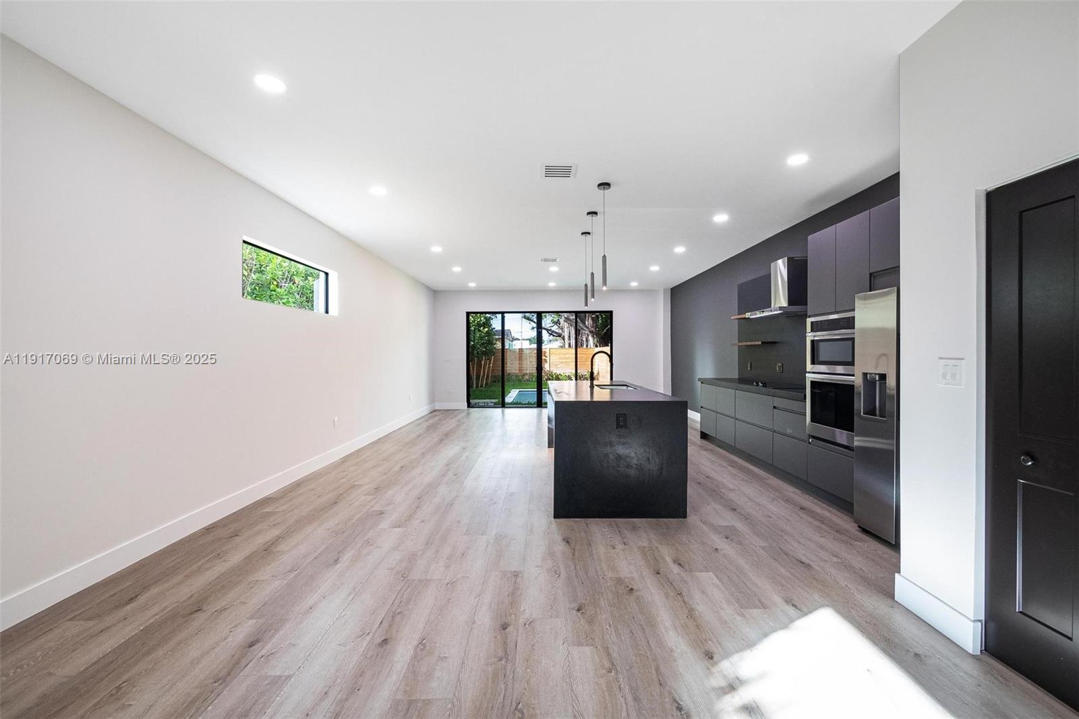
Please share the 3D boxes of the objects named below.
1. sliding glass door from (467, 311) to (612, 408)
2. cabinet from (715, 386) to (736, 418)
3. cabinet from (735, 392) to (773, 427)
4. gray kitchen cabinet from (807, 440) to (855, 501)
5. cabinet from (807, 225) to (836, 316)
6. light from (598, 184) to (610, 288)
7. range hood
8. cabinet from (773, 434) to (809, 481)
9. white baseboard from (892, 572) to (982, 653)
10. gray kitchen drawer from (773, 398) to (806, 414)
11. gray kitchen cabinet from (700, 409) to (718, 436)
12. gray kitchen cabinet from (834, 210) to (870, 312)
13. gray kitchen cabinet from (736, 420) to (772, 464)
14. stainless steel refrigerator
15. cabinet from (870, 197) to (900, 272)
[{"bbox_3d":[0.005,0.013,10.211,3.536,2.350,0.140,0,1,0],"label":"sliding glass door"},{"bbox_3d":[2.788,0.565,5.654,0.570,0.362,0.600,0,1,0],"label":"cabinet"},{"bbox_3d":[2.786,0.574,4.917,0.570,0.360,0.855,0,1,0],"label":"cabinet"},{"bbox_3d":[2.783,0.962,3.552,0.570,0.362,0.715,0,1,0],"label":"gray kitchen cabinet"},{"bbox_3d":[2.780,-0.773,3.709,0.570,0.725,0.365,0,1,0],"label":"cabinet"},{"bbox_3d":[0.585,-1.109,3.802,0.117,0.952,0.117,0,1,0],"label":"light"},{"bbox_3d":[2.908,-0.858,5.024,0.485,0.661,0.763,0,1,0],"label":"range hood"},{"bbox_3d":[2.849,0.972,4.289,0.580,0.351,0.591,0,1,0],"label":"cabinet"},{"bbox_3d":[1.929,1.228,2.054,0.030,0.143,0.408,0,1,0],"label":"white baseboard"},{"bbox_3d":[2.784,0.453,4.203,0.570,0.100,0.560,0,1,0],"label":"gray kitchen drawer"},{"bbox_3d":[2.863,0.958,6.386,0.580,0.354,0.600,0,1,0],"label":"gray kitchen cabinet"},{"bbox_3d":[2.843,-0.779,3.426,0.580,0.747,0.402,0,1,0],"label":"gray kitchen cabinet"},{"bbox_3d":[2.854,0.970,5.036,0.580,0.356,0.902,0,1,0],"label":"gray kitchen cabinet"},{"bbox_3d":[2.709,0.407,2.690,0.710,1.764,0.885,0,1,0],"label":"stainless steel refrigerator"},{"bbox_3d":[2.840,-0.907,2.994,0.580,0.480,0.460,0,1,0],"label":"cabinet"}]

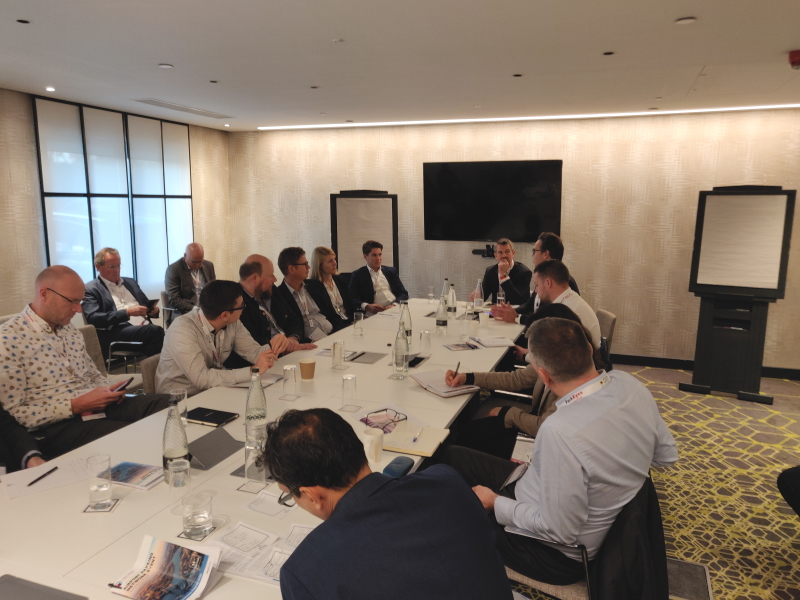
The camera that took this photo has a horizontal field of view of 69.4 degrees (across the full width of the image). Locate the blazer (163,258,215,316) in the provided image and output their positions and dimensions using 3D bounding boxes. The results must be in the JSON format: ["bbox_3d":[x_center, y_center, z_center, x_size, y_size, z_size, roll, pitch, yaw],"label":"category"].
[{"bbox_3d":[-1.971,-0.104,5.476,0.400,0.580,0.500,10,13,44],"label":"blazer"}]

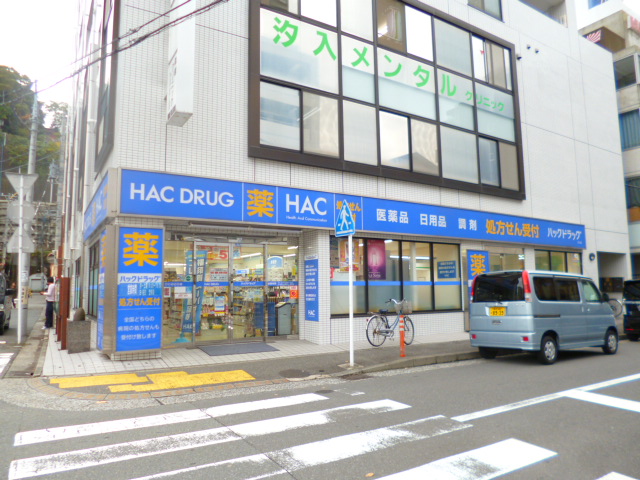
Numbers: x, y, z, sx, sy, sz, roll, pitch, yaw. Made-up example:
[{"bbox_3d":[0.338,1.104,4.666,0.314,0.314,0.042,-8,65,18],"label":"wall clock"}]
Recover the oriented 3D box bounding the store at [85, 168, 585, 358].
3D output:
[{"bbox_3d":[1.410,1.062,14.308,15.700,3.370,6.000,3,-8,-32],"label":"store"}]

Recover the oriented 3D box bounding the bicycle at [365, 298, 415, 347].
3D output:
[{"bbox_3d":[1.605,1.867,10.059,1.700,1.050,0.520,5,-9,-42],"label":"bicycle"}]

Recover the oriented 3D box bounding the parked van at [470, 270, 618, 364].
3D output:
[{"bbox_3d":[4.940,1.610,9.640,3.395,1.760,1.475,3,-8,-33],"label":"parked van"}]

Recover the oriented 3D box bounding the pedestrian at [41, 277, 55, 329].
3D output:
[{"bbox_3d":[-8.621,1.989,14.091,0.420,1.636,0.450,3,-8,-32],"label":"pedestrian"}]

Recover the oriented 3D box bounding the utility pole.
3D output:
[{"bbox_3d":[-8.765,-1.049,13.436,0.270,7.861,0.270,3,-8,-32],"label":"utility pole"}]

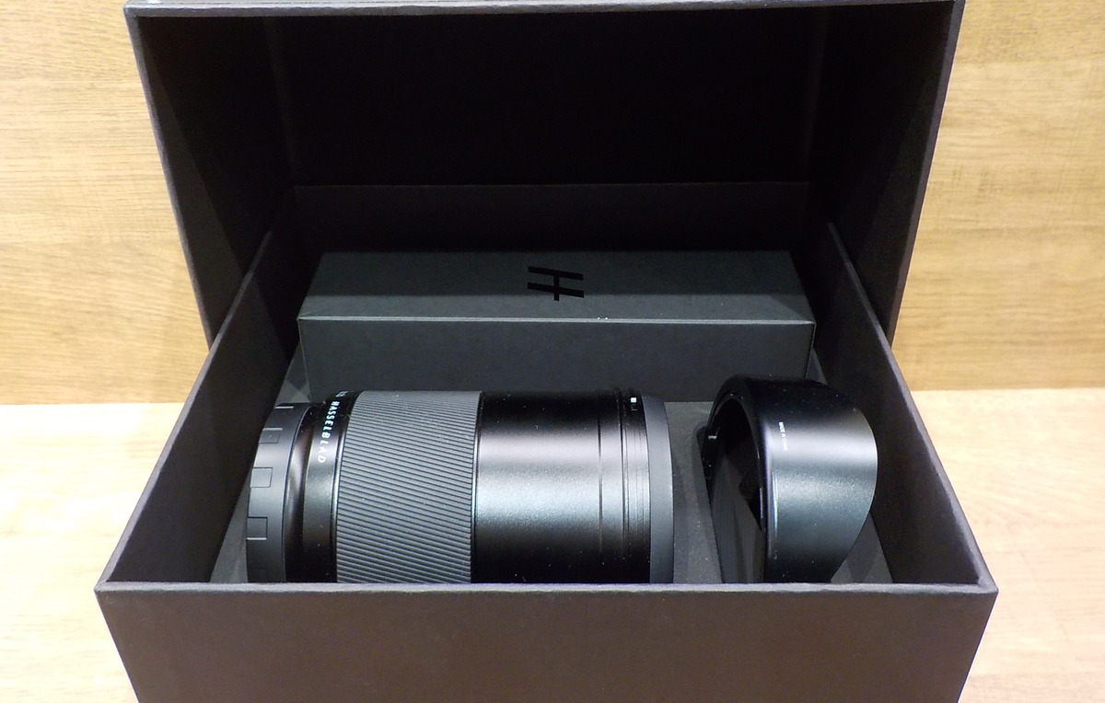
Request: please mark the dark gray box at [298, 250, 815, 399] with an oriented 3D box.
[{"bbox_3d":[0.002,-0.011,0.415,0.206,0.042,0.054,0,36,1],"label":"dark gray box"}]

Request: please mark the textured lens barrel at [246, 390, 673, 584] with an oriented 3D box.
[{"bbox_3d":[-0.025,0.051,0.299,0.118,0.078,0.078,0,36,1],"label":"textured lens barrel"}]

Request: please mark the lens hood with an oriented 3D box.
[{"bbox_3d":[0.074,0.047,0.305,0.034,0.078,0.078,-3,36,-3],"label":"lens hood"}]

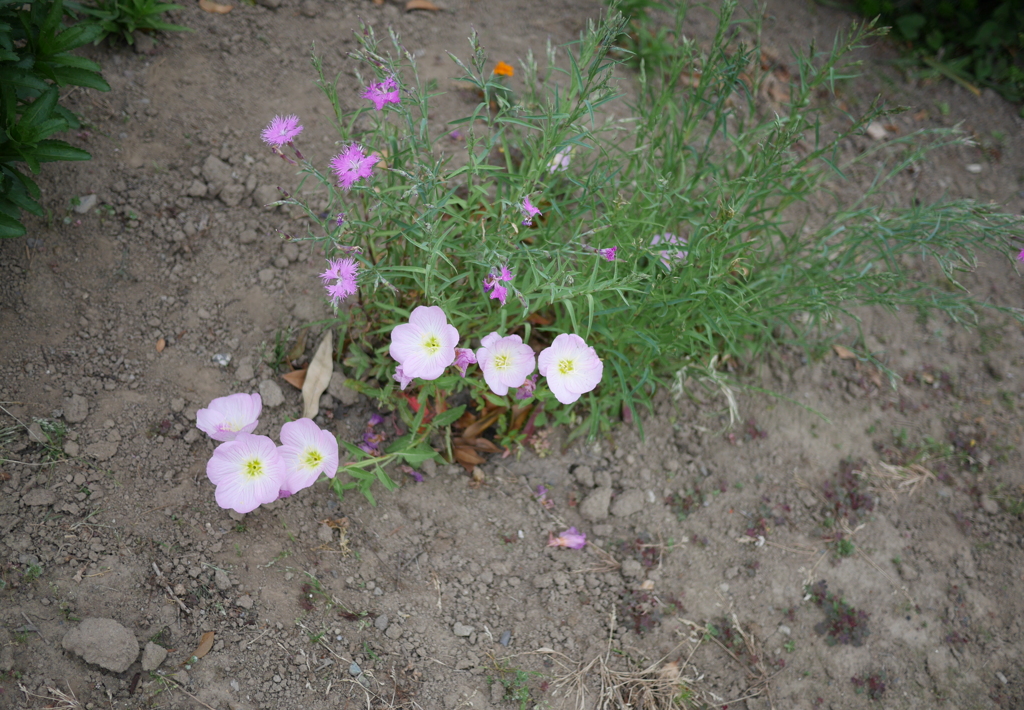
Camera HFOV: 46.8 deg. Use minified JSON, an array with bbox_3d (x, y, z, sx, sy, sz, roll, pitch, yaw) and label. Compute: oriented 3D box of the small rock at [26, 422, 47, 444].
[{"bbox_3d":[-0.376,0.061,0.936,0.015,0.010,0.018,0,57,-21],"label":"small rock"}]

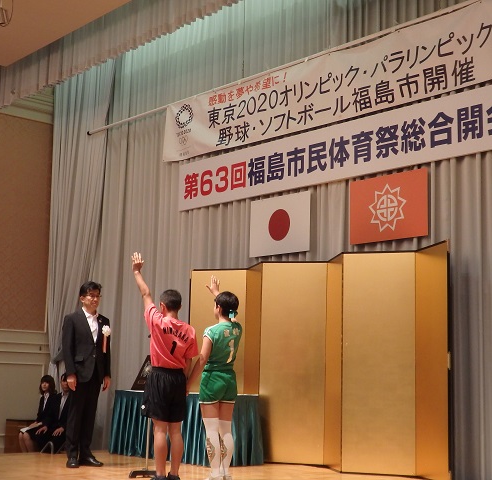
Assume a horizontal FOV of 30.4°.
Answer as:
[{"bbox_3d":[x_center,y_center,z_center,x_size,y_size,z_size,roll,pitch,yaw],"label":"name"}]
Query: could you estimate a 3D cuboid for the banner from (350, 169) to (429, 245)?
[{"bbox_3d":[1.514,-0.339,9.655,0.030,0.700,1.045,9,-12,-41],"label":"banner"}]

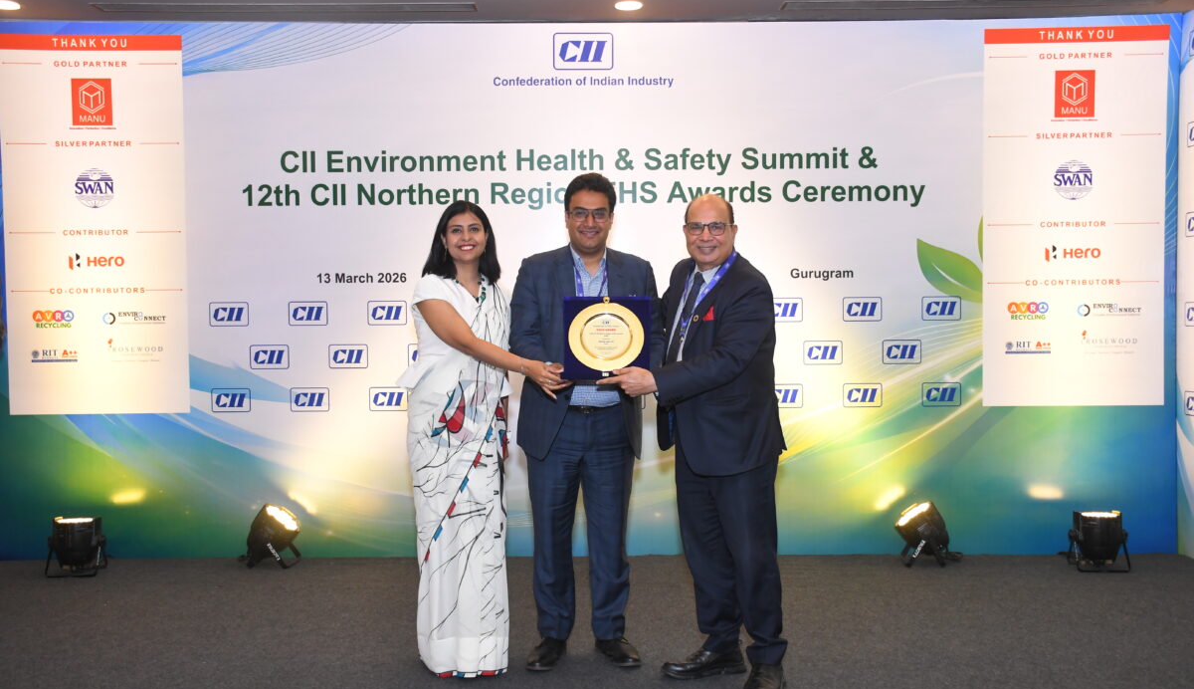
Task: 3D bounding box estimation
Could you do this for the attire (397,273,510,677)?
[{"bbox_3d":[-0.507,0.438,4.267,0.420,1.410,0.360,-1,2,-18],"label":"attire"}]

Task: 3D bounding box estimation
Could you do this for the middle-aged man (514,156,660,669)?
[{"bbox_3d":[-0.038,0.265,4.271,0.560,1.750,0.440,0,2,0],"label":"middle-aged man"}]

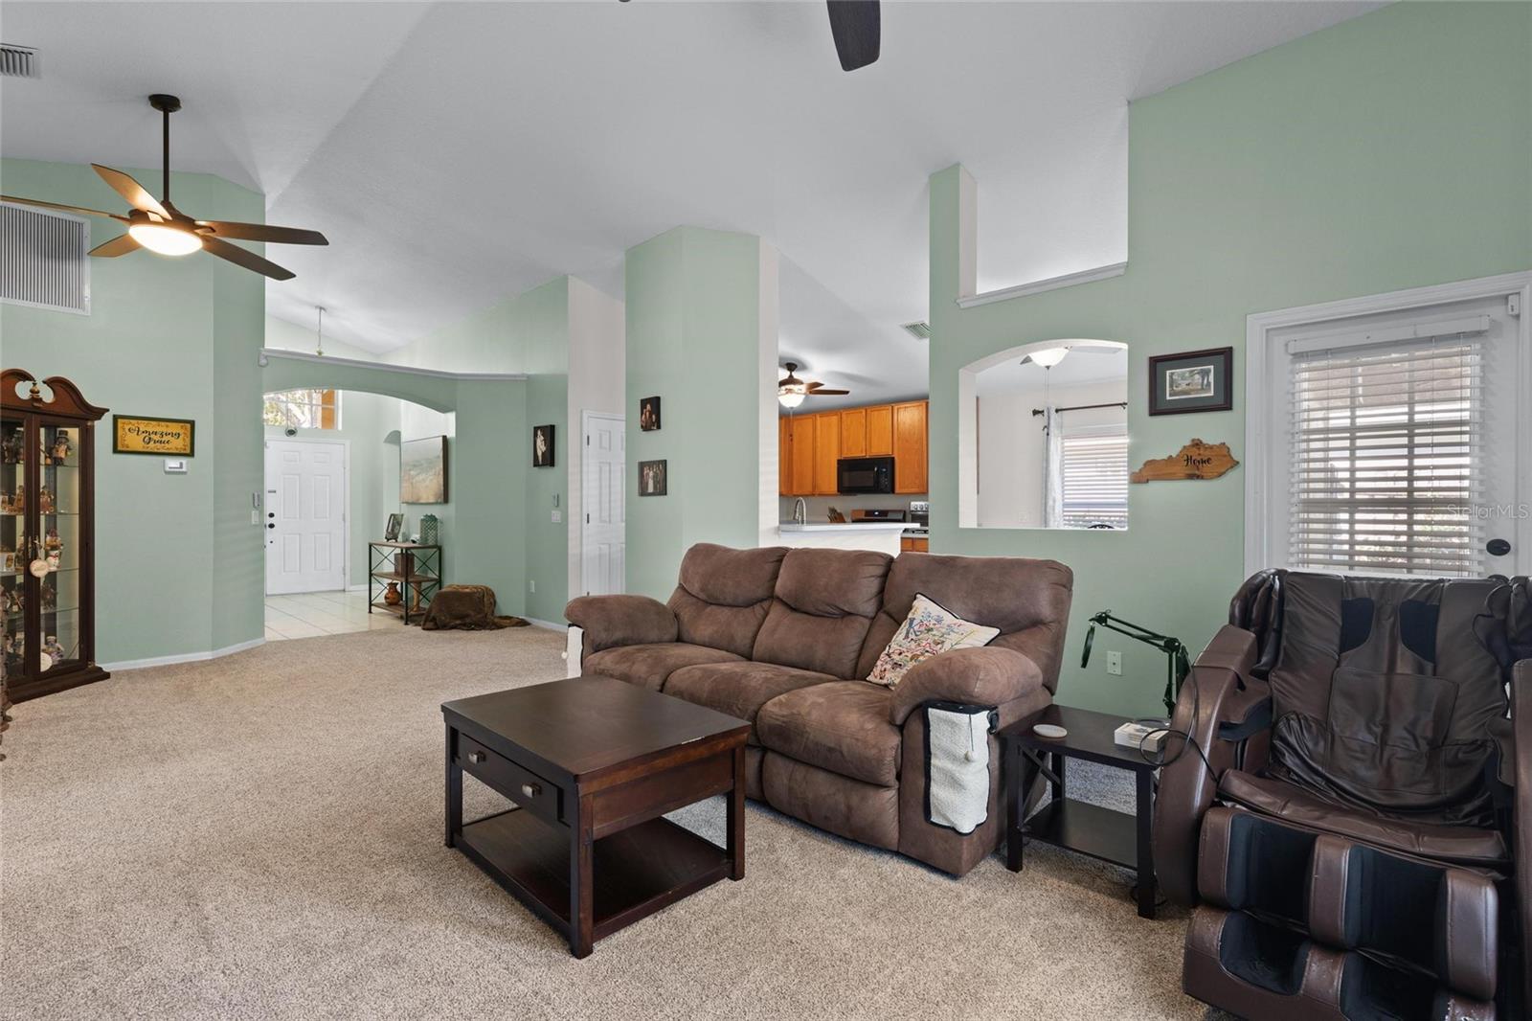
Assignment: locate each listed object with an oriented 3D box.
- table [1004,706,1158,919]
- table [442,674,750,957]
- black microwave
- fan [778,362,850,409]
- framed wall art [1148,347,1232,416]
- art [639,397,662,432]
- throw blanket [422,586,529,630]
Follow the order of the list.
[{"bbox_3d":[1.104,0.958,2.269,0.450,0.445,0.460,0,0,41],"label":"table"},{"bbox_3d":[-0.602,0.935,2.297,0.925,0.490,0.605,0,0,44],"label":"table"},{"bbox_3d":[1.264,-0.385,7.893,0.760,0.420,0.400,0,0,42],"label":"black microwave"},{"bbox_3d":[0.285,-1.385,7.560,1.310,0.510,1.310,0,0,42],"label":"fan"},{"bbox_3d":[2.171,-0.648,3.487,0.370,0.315,0.025,0,0,42],"label":"framed wall art"},{"bbox_3d":[-0.985,-0.818,5.790,0.225,0.272,0.030,0,0,42],"label":"art"},{"bbox_3d":[-2.920,0.985,7.030,0.930,0.390,0.720,0,0,0],"label":"throw blanket"}]

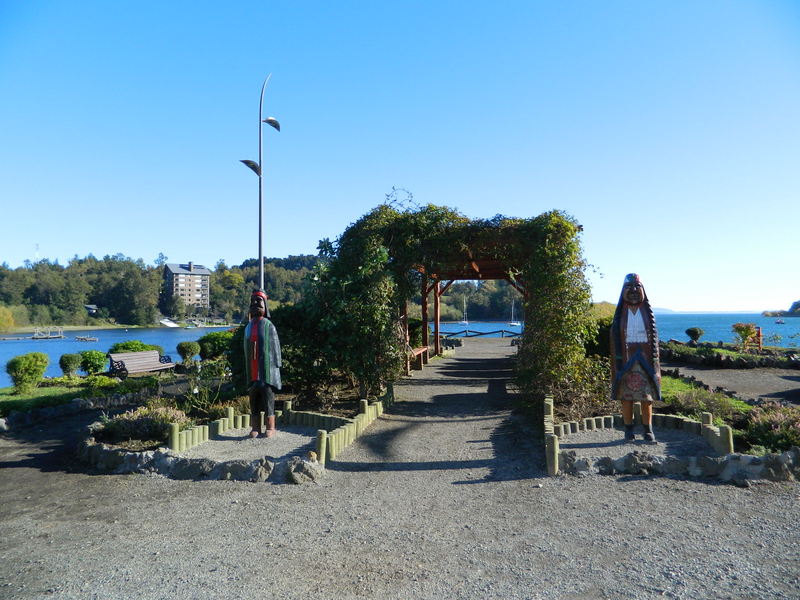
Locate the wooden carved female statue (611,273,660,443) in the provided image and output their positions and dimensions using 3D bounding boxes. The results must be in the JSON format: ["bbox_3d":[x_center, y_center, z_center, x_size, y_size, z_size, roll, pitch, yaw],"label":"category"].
[{"bbox_3d":[2.690,0.648,6.586,0.540,1.860,0.420,0,-1,12],"label":"wooden carved female statue"}]

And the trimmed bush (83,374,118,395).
[{"bbox_3d":[-6.324,1.774,12.200,0.770,0.410,0.680,0,-1,0],"label":"trimmed bush"}]

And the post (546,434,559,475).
[{"bbox_3d":[1.465,1.468,5.516,0.105,0.390,0.105,0,-1,0],"label":"post"}]

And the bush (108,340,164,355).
[{"bbox_3d":[-8.345,1.739,18.264,1.650,0.900,1.000,0,-1,0],"label":"bush"}]

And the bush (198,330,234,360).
[{"bbox_3d":[-5.148,1.340,16.300,1.050,0.900,1.000,0,-1,0],"label":"bush"}]

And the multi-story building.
[{"bbox_3d":[-114.500,-6.058,310.235,19.500,27.000,15.000,1,-2,-44],"label":"multi-story building"}]

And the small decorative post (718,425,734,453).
[{"bbox_3d":[3.323,1.416,5.848,0.110,0.310,0.110,0,-1,0],"label":"small decorative post"}]

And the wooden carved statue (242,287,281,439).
[{"bbox_3d":[-1.695,0.786,7.150,0.480,1.790,0.380,0,-1,12],"label":"wooden carved statue"}]

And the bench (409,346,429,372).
[{"bbox_3d":[0.500,1.713,16.864,0.420,0.500,3.200,0,-1,10],"label":"bench"}]

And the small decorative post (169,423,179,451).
[{"bbox_3d":[-2.503,1.517,6.400,0.104,0.315,0.104,0,-1,-6],"label":"small decorative post"}]

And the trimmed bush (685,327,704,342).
[{"bbox_3d":[10.449,1.252,20.476,0.690,0.580,0.660,0,-1,0],"label":"trimmed bush"}]

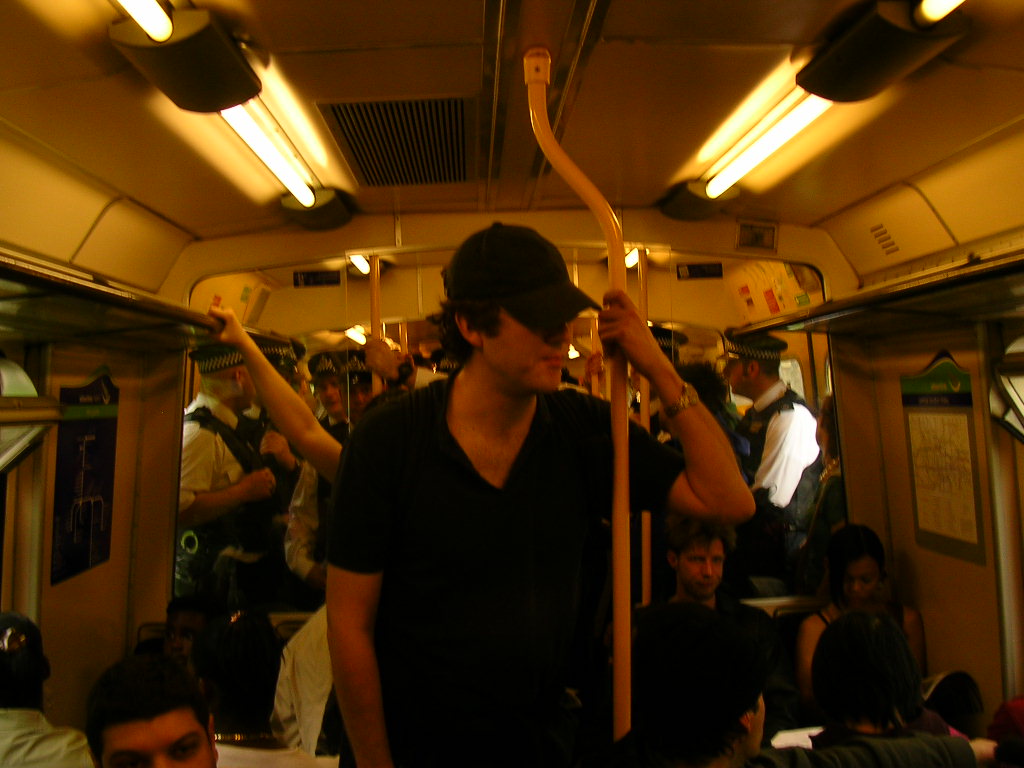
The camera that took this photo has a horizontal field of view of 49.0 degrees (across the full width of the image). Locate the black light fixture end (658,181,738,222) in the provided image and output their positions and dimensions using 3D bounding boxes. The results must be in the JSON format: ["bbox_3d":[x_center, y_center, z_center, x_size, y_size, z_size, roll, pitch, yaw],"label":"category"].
[{"bbox_3d":[0.610,-0.589,3.661,0.175,0.070,0.430,7,-1,-2],"label":"black light fixture end"}]

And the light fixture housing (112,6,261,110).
[{"bbox_3d":[-0.610,-0.602,2.131,0.172,0.064,0.412,-9,-1,-1],"label":"light fixture housing"}]

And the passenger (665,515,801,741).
[{"bbox_3d":[0.650,1.018,3.339,0.520,1.290,0.820,-1,0,-2],"label":"passenger"}]

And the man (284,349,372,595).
[{"bbox_3d":[-0.737,0.792,4.723,0.520,1.810,0.380,-1,0,-26],"label":"man"}]

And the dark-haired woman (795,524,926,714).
[{"bbox_3d":[1.126,1.028,3.415,0.460,1.250,0.800,-1,0,-2],"label":"dark-haired woman"}]

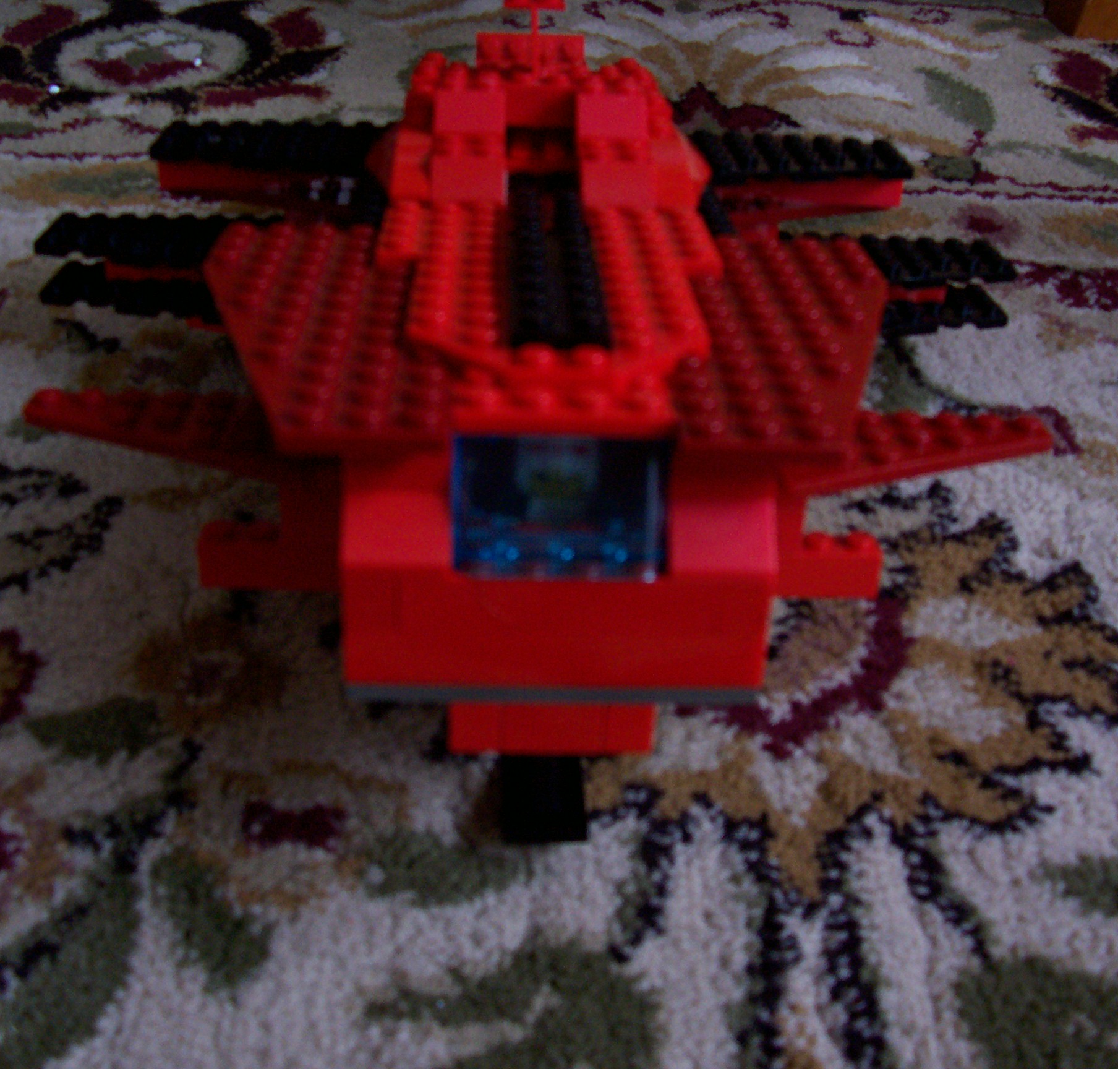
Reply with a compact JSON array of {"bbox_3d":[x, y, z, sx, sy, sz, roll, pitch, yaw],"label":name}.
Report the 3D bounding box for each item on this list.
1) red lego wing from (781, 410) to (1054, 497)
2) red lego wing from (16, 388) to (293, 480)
[{"bbox_3d":[0.065,-0.015,0.265,0.063,0.005,0.033,1,29,-3],"label":"red lego wing"},{"bbox_3d":[-0.070,-0.017,0.257,0.063,0.005,0.033,1,29,-3],"label":"red lego wing"}]

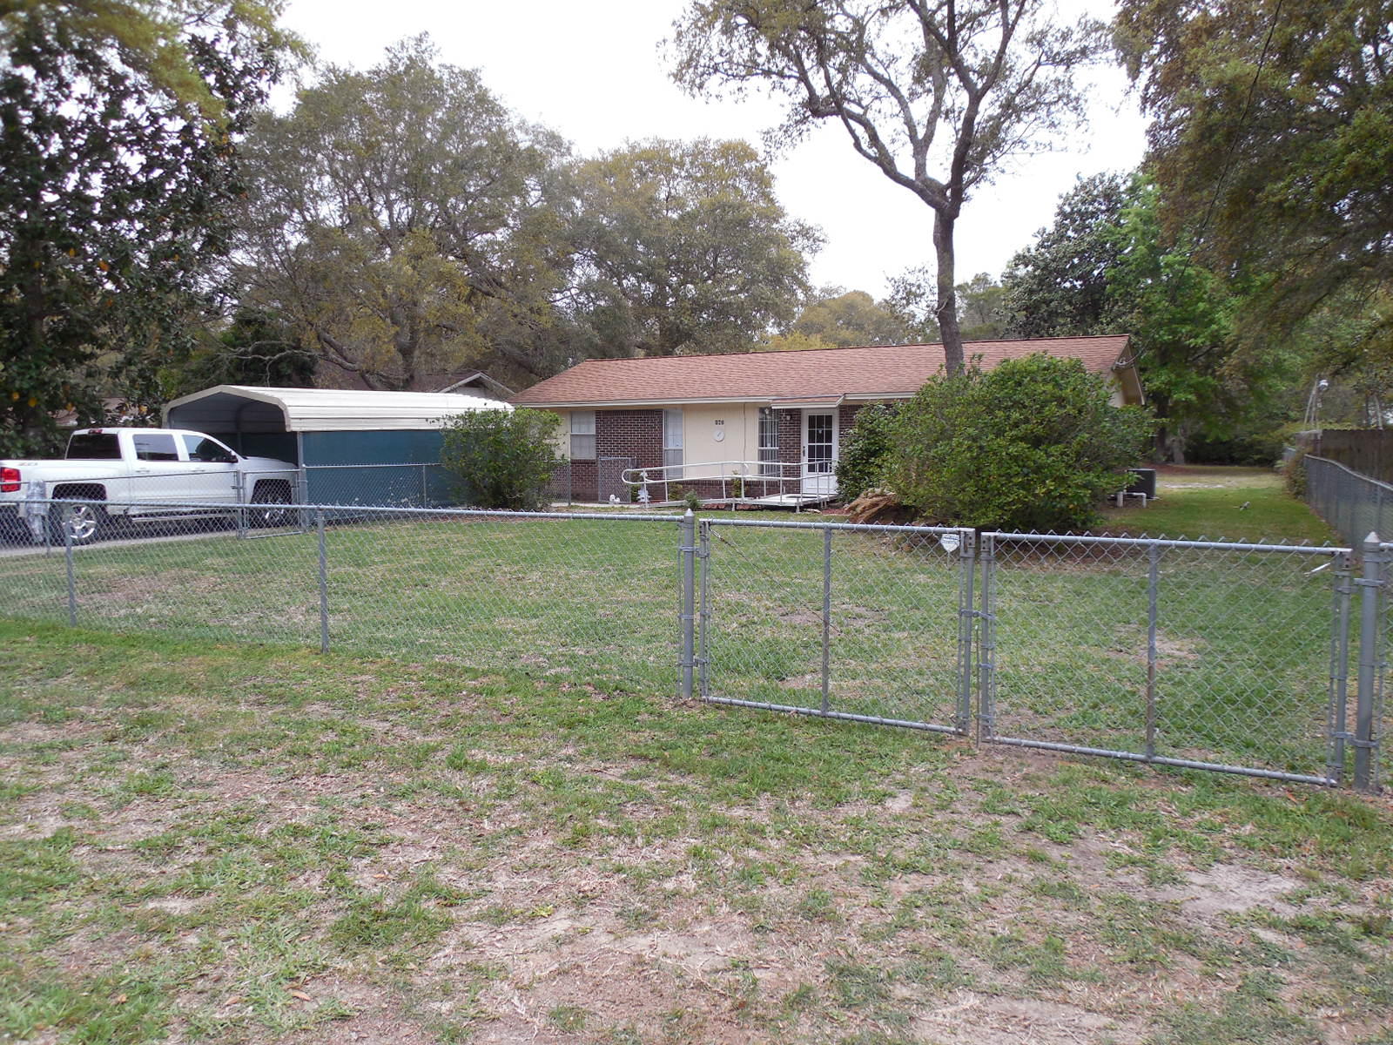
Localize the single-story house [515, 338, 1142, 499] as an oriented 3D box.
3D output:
[{"bbox_3d":[3.257,-2.573,26.859,15.190,4.050,7.680,2,5,29],"label":"single-story house"}]

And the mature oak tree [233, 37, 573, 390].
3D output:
[{"bbox_3d":[-9.621,-8.506,33.000,11.200,14.600,10.800,-1,4,-16],"label":"mature oak tree"}]

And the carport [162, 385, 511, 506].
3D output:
[{"bbox_3d":[-7.739,-1.567,22.690,3.940,2.910,6.500,2,5,29],"label":"carport"}]

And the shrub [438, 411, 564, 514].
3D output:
[{"bbox_3d":[-4.524,-1.480,23.300,2.800,2.350,2.500,-1,4,-11],"label":"shrub"}]

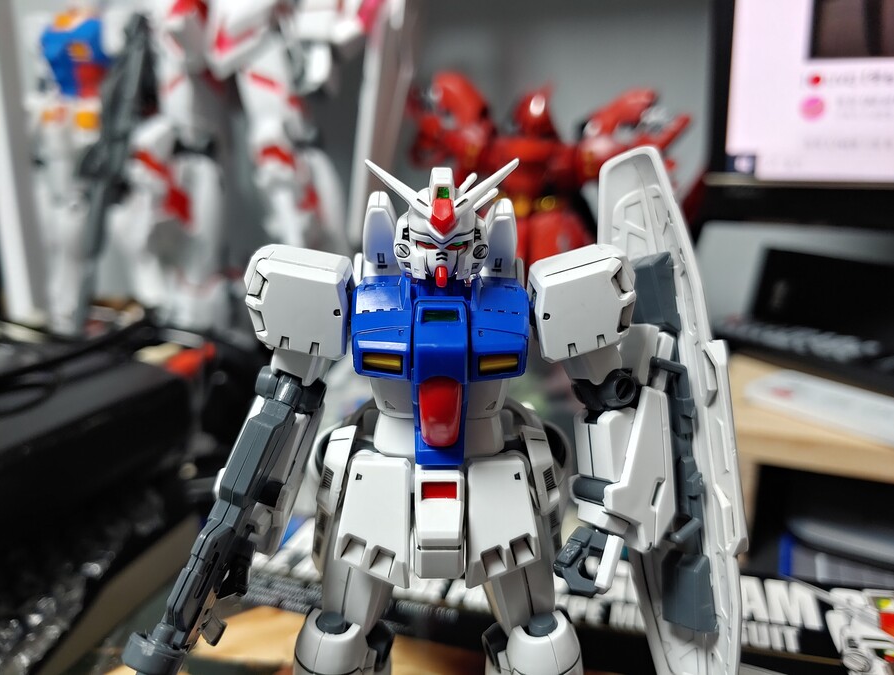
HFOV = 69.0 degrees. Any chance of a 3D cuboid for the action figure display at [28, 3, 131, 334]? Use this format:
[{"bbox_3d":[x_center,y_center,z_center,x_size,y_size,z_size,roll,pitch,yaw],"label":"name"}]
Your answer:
[{"bbox_3d":[-0.182,-0.090,0.313,0.062,0.175,0.043,6,16,17],"label":"action figure display"}]

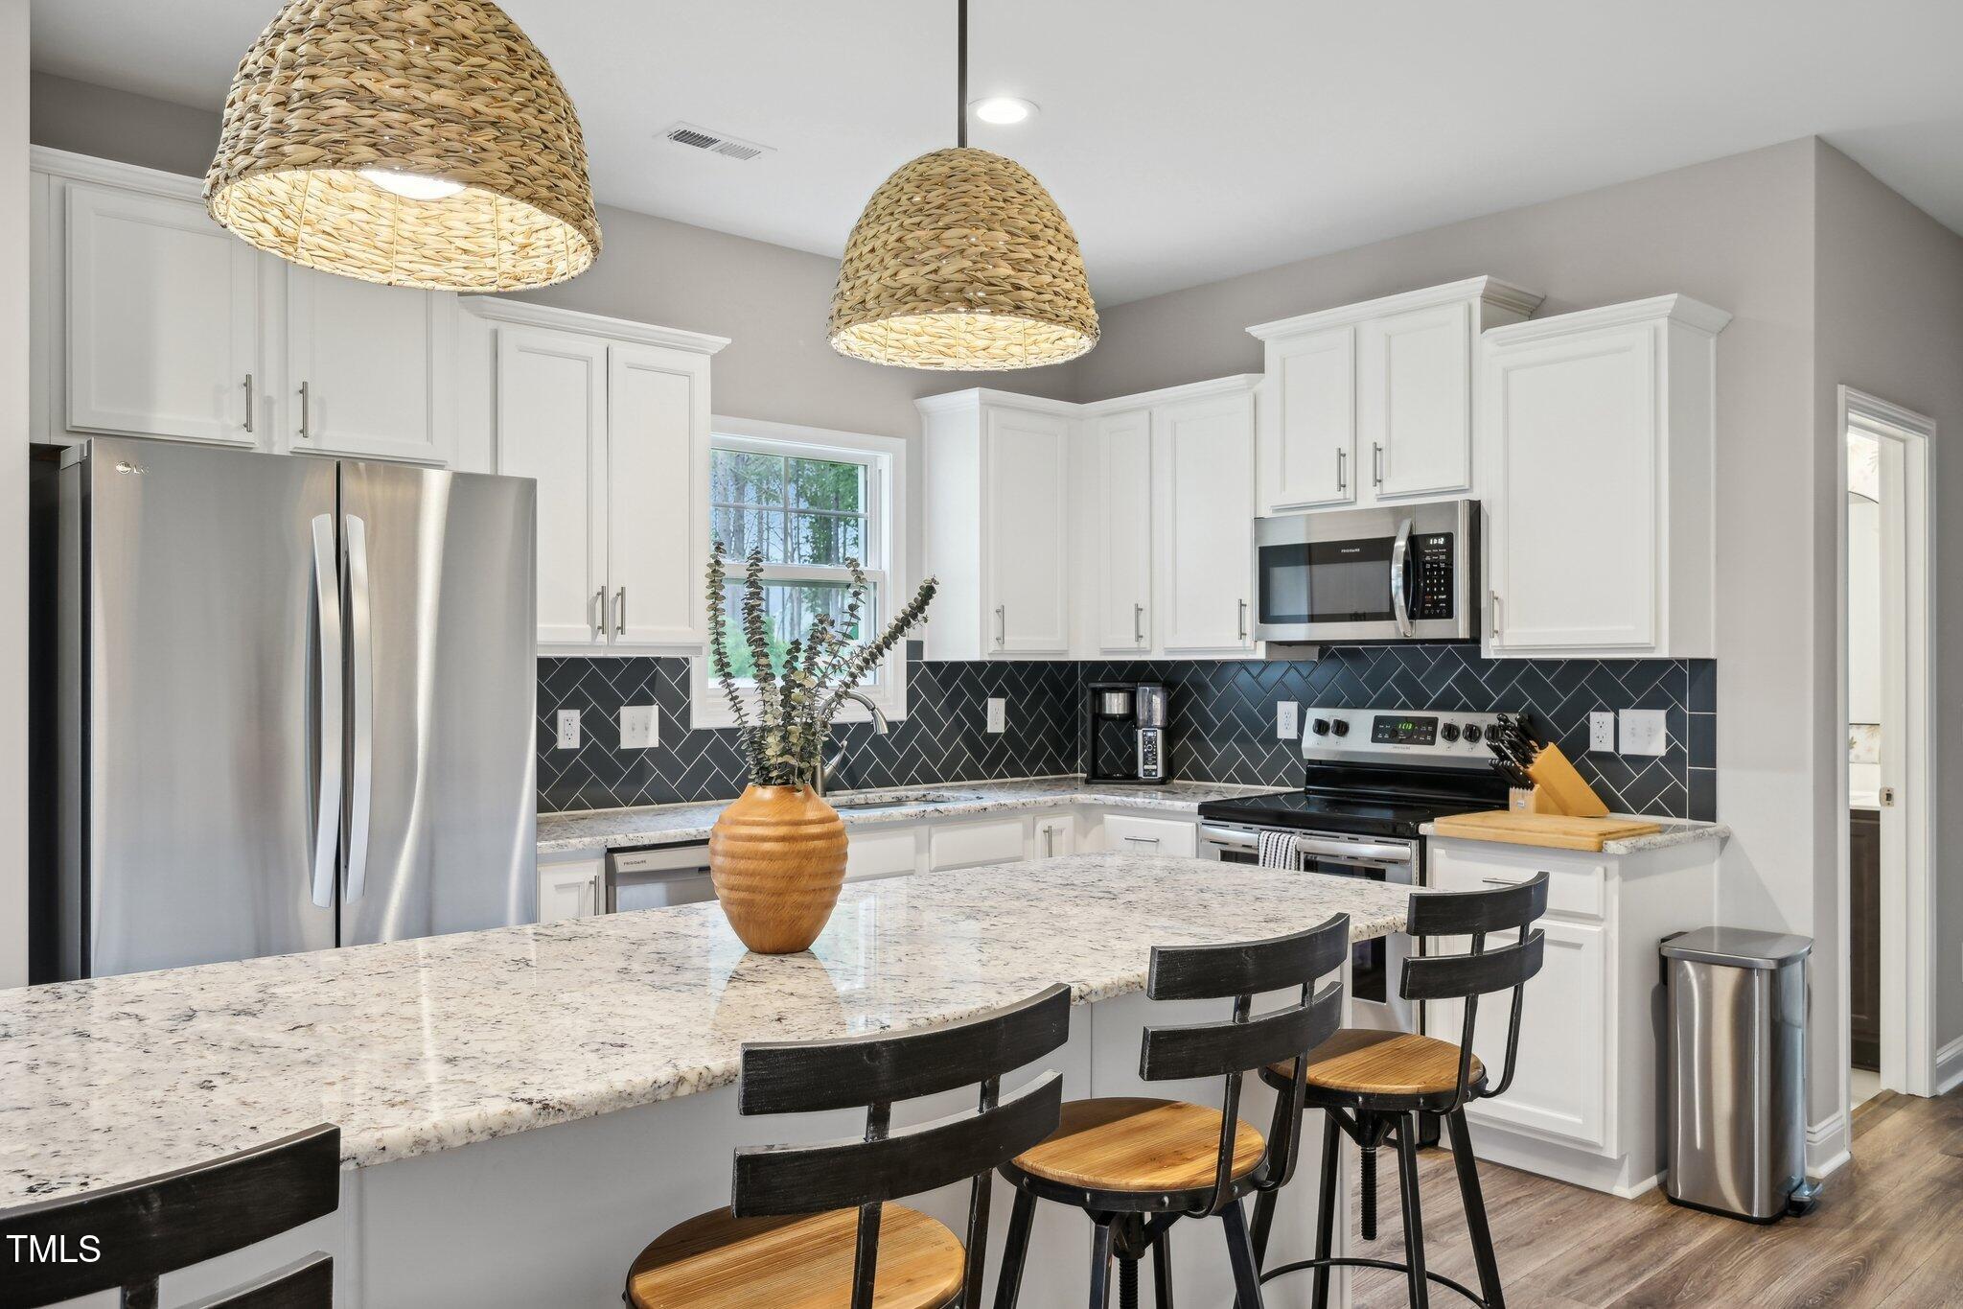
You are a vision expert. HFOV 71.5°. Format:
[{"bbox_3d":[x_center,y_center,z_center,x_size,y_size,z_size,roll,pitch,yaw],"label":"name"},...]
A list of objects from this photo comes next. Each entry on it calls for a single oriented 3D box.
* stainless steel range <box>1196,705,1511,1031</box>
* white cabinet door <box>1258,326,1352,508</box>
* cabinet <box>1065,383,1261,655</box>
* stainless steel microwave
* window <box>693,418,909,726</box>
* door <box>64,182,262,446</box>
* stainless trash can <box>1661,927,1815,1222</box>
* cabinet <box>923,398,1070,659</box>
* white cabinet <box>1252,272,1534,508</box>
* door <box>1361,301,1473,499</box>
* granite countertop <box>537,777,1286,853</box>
[{"bbox_3d":[1.176,0.788,4.253,0.700,1.200,0.759,0,0,-43],"label":"stainless steel range"},{"bbox_3d":[1.070,-0.751,4.411,0.028,0.553,0.318,0,-1,-42],"label":"white cabinet door"},{"bbox_3d":[0.757,-0.456,4.981,0.361,0.953,0.860,0,0,-43],"label":"cabinet"},{"bbox_3d":[1.297,-0.244,4.369,0.405,0.413,0.762,1,-1,-42],"label":"stainless steel microwave"},{"bbox_3d":[-0.627,-0.273,4.772,0.894,1.039,0.095,1,-1,-42],"label":"window"},{"bbox_3d":[-1.881,-0.764,3.142,0.380,0.543,0.028,0,-1,-42],"label":"door"},{"bbox_3d":[1.933,1.058,3.467,0.300,0.650,0.275,0,0,-43],"label":"stainless trash can"},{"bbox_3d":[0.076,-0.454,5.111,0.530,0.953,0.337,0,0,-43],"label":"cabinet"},{"bbox_3d":[1.314,-0.774,4.390,0.360,0.643,0.858,1,-1,-42],"label":"white cabinet"},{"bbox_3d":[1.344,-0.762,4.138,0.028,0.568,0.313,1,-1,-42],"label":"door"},{"bbox_3d":[-0.195,0.495,4.334,2.660,0.035,1.178,1,-1,-42],"label":"granite countertop"}]

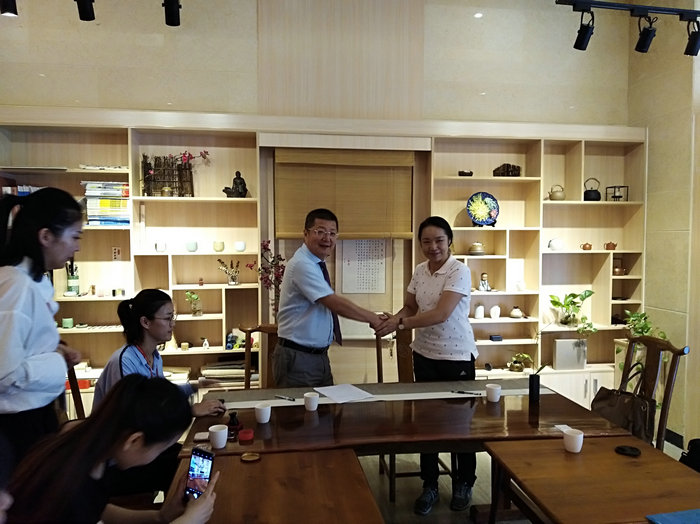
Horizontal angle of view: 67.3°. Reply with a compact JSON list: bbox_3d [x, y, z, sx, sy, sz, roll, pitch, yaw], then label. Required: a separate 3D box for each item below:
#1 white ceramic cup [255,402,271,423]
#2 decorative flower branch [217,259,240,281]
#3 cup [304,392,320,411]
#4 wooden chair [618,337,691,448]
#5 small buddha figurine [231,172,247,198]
[{"bbox_3d":[-0.381,0.670,2.315,0.072,0.075,0.072,0,3,-9],"label":"white ceramic cup"},{"bbox_3d":[-0.881,0.058,3.822,0.152,0.151,0.100,0,3,-9],"label":"decorative flower branch"},{"bbox_3d":[-0.182,0.665,2.503,0.075,0.074,0.075,0,2,0],"label":"cup"},{"bbox_3d":[1.471,0.932,2.875,0.495,1.040,0.475,-1,2,-11],"label":"wooden chair"},{"bbox_3d":[-0.829,-0.582,3.908,0.121,0.192,0.101,0,2,-9],"label":"small buddha figurine"}]

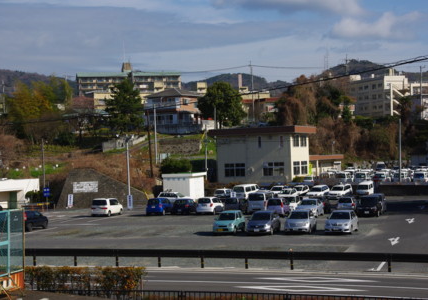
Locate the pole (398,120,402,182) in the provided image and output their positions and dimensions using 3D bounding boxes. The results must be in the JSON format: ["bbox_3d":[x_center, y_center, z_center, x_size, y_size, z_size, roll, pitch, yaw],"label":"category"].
[{"bbox_3d":[22.049,0.148,99.000,0.220,7.630,0.220,-2,-1,0],"label":"pole"}]

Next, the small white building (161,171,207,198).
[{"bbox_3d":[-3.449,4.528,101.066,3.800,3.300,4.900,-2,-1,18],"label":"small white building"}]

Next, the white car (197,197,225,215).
[{"bbox_3d":[-0.446,5.567,83.317,1.690,1.600,3.950,-2,-1,14],"label":"white car"}]

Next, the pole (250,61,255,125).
[{"bbox_3d":[7.821,-11.782,170.112,0.600,12.800,0.500,-2,-1,0],"label":"pole"}]

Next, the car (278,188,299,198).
[{"bbox_3d":[7.941,4.992,89.500,1.550,1.470,3.750,-2,-1,20],"label":"car"}]

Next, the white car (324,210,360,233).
[{"bbox_3d":[8.580,4.633,55.700,1.730,1.460,4.550,-2,-1,16],"label":"white car"}]

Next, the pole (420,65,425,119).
[{"bbox_3d":[46.981,-13.104,190.132,0.350,12.600,0.350,-1,-1,0],"label":"pole"}]

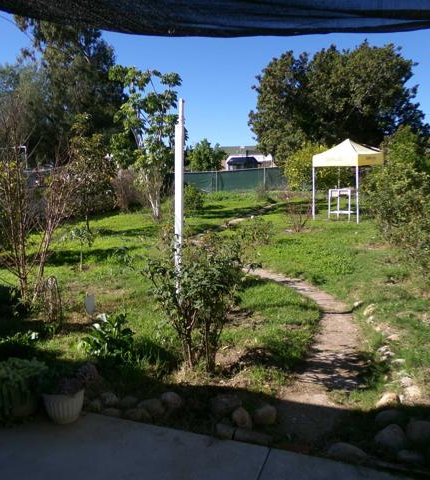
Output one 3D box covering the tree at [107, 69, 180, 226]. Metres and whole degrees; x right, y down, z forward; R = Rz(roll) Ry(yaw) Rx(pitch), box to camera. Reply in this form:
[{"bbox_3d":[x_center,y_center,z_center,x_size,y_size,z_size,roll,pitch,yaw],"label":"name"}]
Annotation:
[{"bbox_3d":[-2.215,-3.043,14.140,2.350,4.786,2.300,0,7,0],"label":"tree"}]

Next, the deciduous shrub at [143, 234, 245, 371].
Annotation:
[{"bbox_3d":[-0.173,0.523,3.737,0.840,1.095,0.800,0,7,0],"label":"deciduous shrub"}]

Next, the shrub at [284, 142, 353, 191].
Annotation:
[{"bbox_3d":[5.754,-3.973,24.201,4.000,2.640,3.600,0,7,0],"label":"shrub"}]

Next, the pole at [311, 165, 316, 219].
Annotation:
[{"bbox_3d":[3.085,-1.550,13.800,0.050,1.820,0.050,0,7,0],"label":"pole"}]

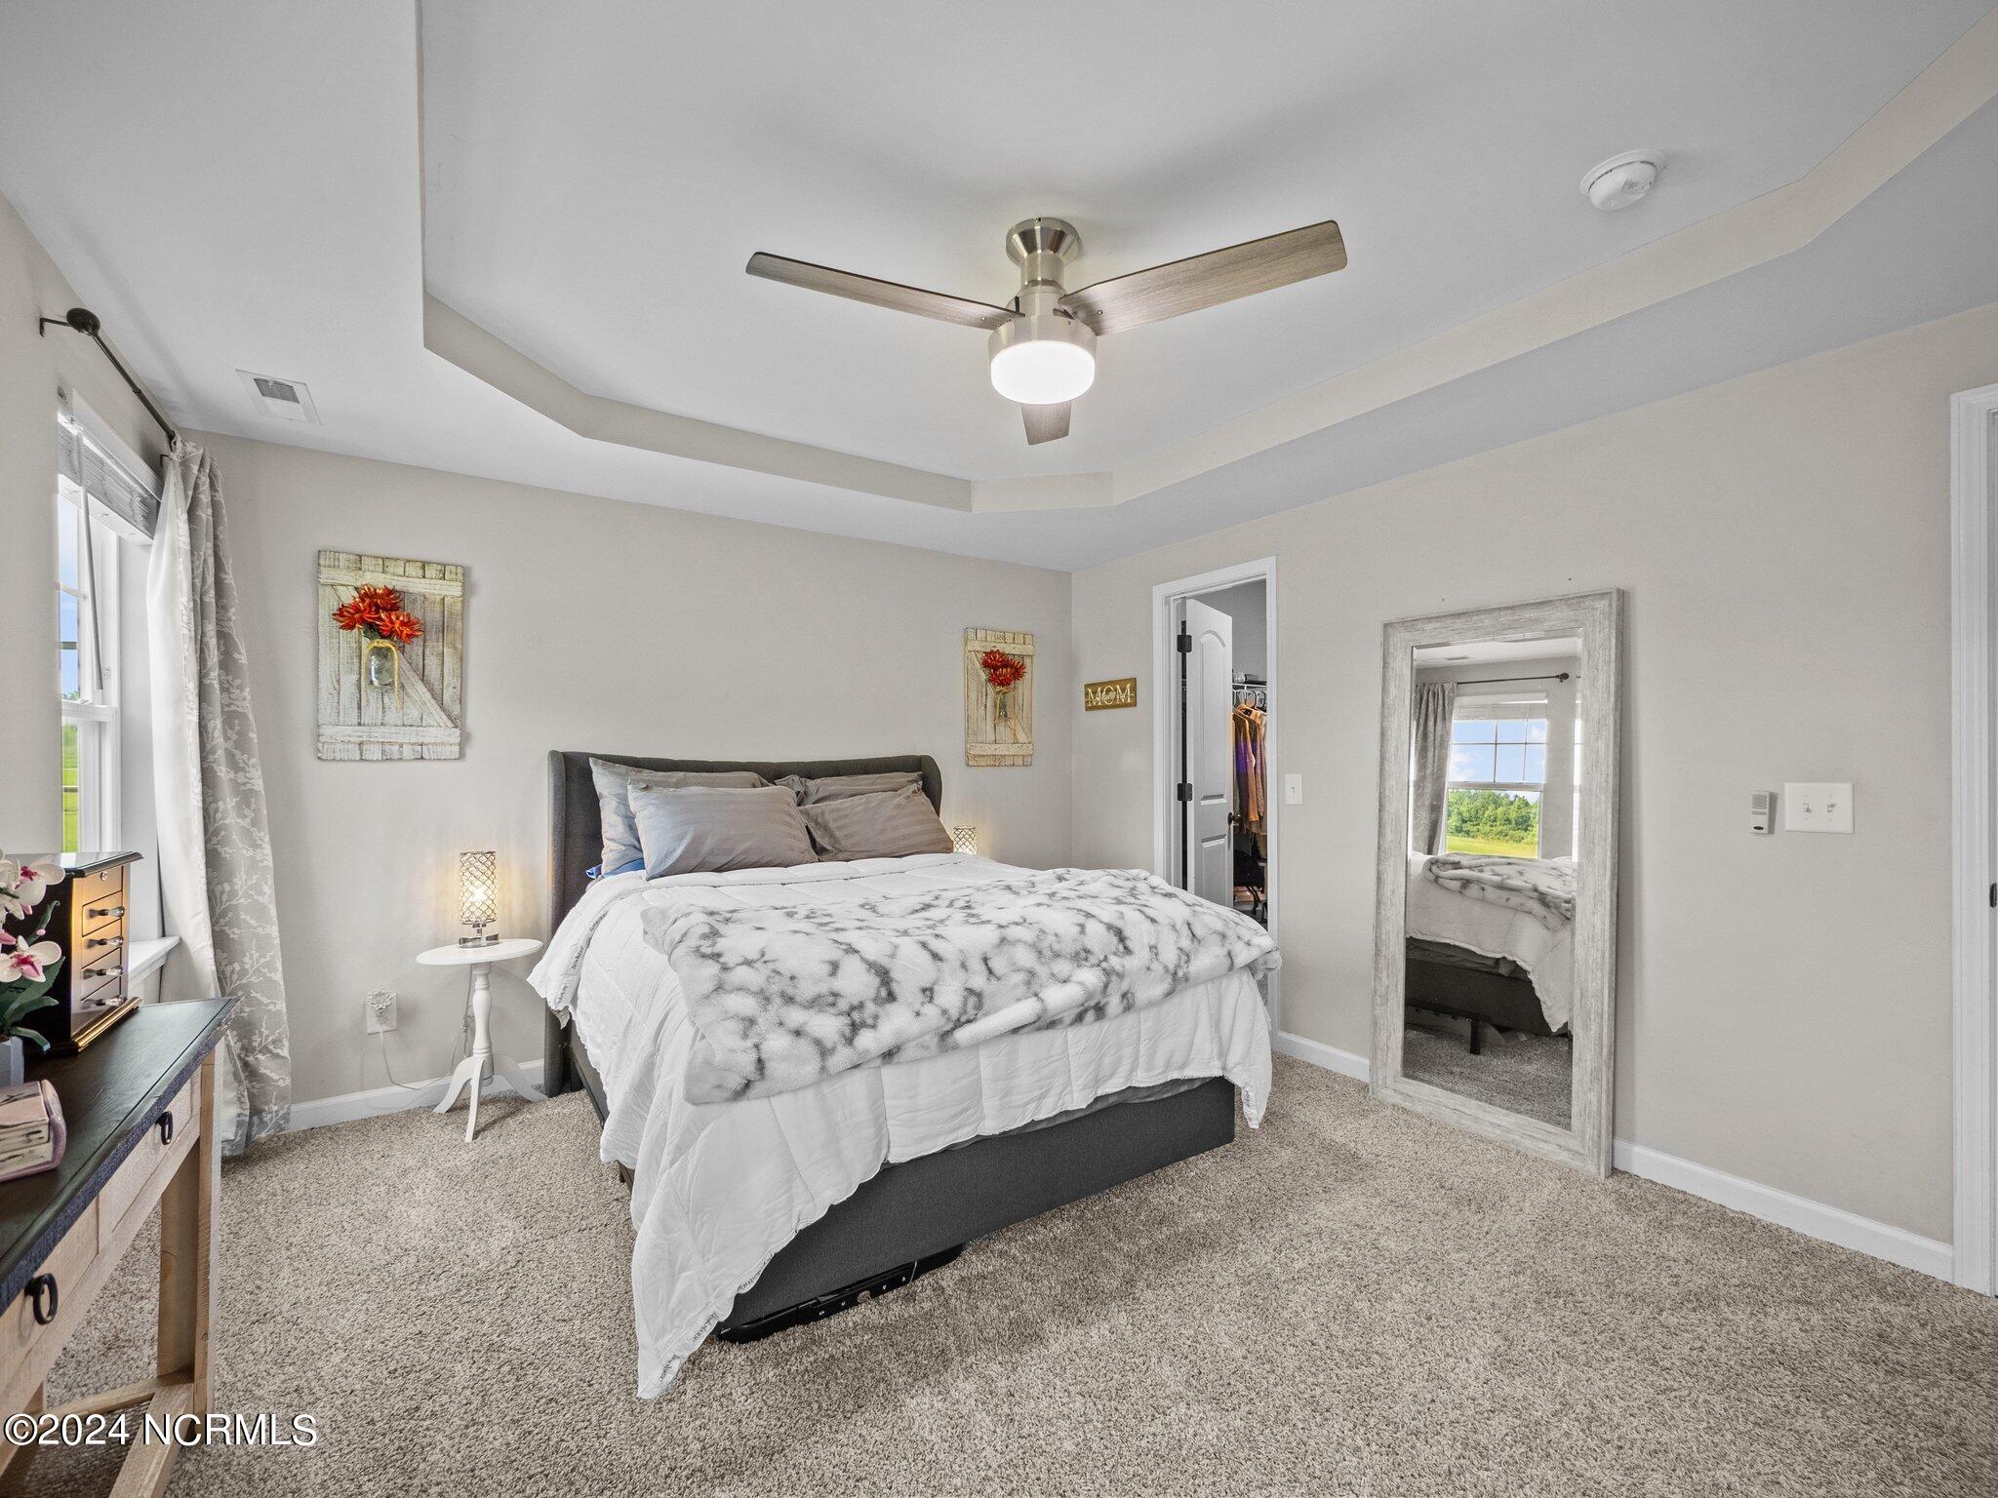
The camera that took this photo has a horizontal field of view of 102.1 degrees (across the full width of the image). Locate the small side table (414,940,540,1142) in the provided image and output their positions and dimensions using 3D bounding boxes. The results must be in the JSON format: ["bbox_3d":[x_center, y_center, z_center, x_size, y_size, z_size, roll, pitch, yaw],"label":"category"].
[{"bbox_3d":[-1.833,1.015,2.872,0.385,0.595,0.385,0,0,-34],"label":"small side table"}]

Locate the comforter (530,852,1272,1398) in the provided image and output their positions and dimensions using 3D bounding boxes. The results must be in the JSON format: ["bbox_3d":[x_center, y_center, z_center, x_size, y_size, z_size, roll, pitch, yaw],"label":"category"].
[{"bbox_3d":[-0.387,0.839,2.679,1.858,0.845,1.658,0,0,-34],"label":"comforter"}]

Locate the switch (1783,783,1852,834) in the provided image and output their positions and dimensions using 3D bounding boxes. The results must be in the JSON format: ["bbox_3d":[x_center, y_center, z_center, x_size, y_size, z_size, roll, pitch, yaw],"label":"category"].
[{"bbox_3d":[2.168,0.156,2.139,0.012,0.127,0.130,0,0,-34],"label":"switch"}]

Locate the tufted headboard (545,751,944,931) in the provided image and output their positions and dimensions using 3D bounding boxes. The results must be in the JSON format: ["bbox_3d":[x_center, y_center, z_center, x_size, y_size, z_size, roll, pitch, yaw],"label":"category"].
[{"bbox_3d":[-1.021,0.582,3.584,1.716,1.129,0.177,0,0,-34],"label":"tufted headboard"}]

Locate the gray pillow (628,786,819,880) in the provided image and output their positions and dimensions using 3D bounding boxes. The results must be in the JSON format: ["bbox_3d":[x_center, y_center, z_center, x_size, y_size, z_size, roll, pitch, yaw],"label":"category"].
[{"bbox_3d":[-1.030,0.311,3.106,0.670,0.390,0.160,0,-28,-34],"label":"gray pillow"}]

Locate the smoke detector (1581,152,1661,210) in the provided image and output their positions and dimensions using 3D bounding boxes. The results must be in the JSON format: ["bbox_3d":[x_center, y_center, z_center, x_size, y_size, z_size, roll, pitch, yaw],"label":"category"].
[{"bbox_3d":[1.283,-1.159,1.664,0.139,0.047,0.139,0,0,-34],"label":"smoke detector"}]

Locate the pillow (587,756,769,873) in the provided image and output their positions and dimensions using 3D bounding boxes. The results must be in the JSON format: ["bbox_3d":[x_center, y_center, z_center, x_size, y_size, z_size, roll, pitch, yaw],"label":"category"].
[{"bbox_3d":[-1.262,0.267,3.229,0.670,0.440,0.160,0,-14,-34],"label":"pillow"}]

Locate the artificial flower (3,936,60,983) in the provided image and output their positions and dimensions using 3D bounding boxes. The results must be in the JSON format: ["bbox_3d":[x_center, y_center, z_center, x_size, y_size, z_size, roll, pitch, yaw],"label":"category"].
[{"bbox_3d":[-1.482,0.324,1.238,0.066,0.065,0.040,0,0,-41],"label":"artificial flower"}]

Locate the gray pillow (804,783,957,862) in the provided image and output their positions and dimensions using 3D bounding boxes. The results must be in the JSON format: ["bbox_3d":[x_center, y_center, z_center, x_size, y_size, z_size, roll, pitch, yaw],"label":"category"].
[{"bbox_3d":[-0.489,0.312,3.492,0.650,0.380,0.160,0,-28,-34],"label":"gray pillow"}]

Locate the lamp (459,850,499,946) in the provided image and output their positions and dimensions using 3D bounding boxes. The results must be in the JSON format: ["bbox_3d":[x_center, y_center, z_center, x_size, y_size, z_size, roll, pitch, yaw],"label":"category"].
[{"bbox_3d":[-1.850,0.549,2.888,0.120,0.335,0.120,0,0,-34],"label":"lamp"}]

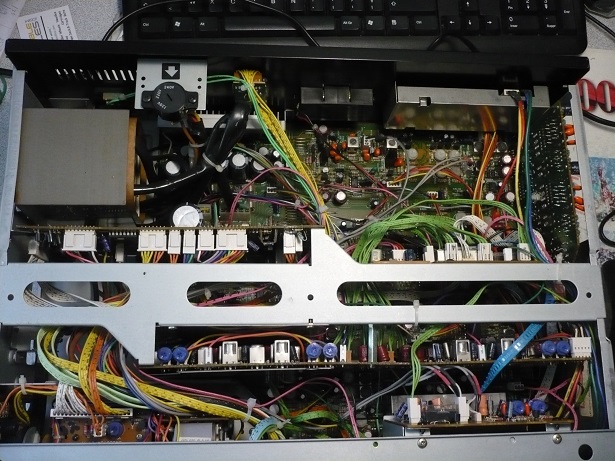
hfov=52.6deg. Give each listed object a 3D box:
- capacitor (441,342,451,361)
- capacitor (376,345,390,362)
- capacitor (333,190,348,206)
[{"bbox_3d":[0.097,0.085,0.436,0.006,0.006,0.012,-10,79,-7],"label":"capacitor"},{"bbox_3d":[0.053,0.087,0.438,0.007,0.007,0.011,-11,79,-7],"label":"capacitor"},{"bbox_3d":[0.030,-0.029,0.562,0.011,0.015,0.011,0,77,-5],"label":"capacitor"}]

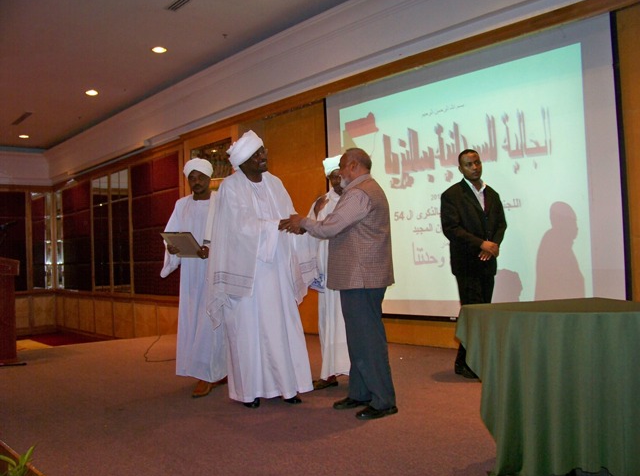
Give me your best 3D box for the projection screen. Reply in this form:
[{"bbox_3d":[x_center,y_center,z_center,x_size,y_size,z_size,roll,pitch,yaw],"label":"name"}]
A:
[{"bbox_3d":[1.283,-0.462,6.156,0.070,2.630,3.321,-1,-2,-44],"label":"projection screen"}]

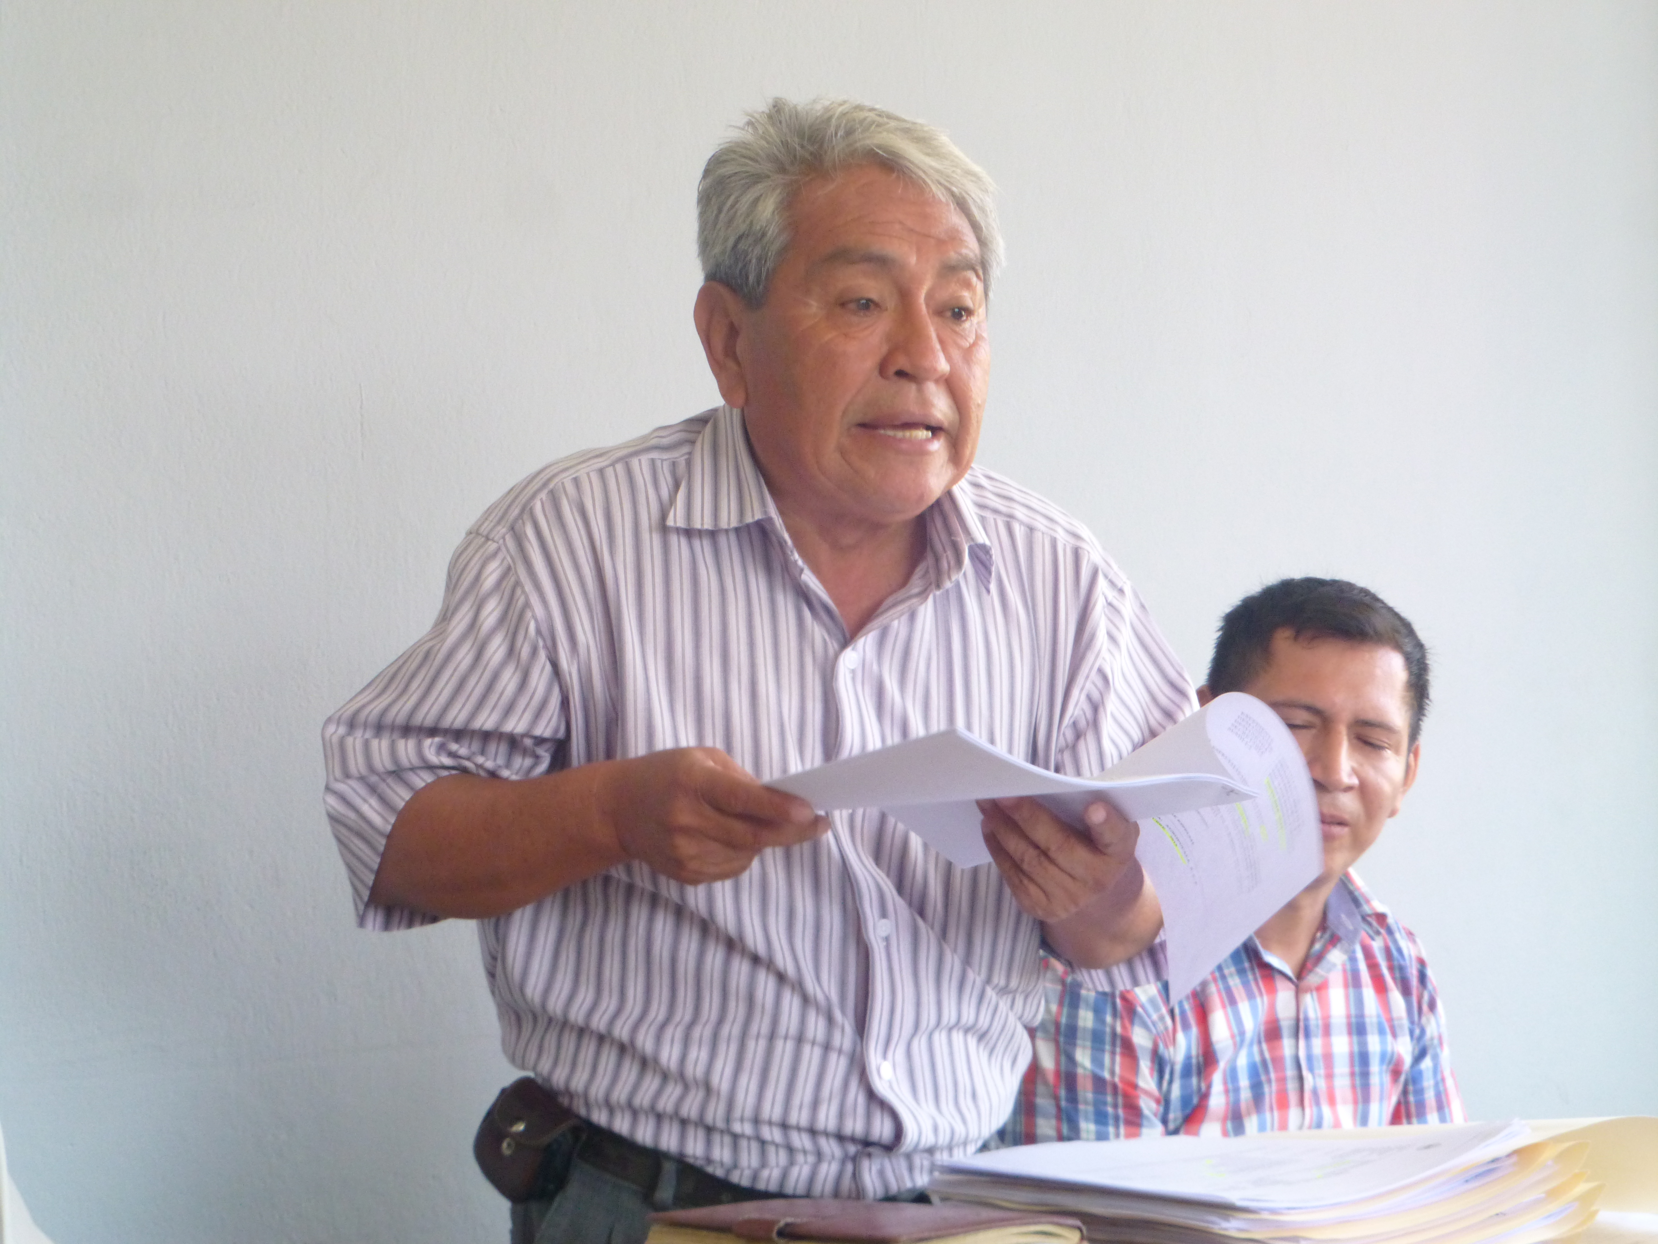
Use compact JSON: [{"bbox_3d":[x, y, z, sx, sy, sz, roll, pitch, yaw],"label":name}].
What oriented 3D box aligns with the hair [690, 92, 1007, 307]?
[{"bbox_3d":[0.012,-0.235,2.120,0.175,0.155,0.205,-1,8,-37],"label":"hair"}]

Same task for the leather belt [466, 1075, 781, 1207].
[{"bbox_3d":[-0.047,0.322,2.200,0.370,0.085,0.280,-2,6,-27],"label":"leather belt"}]

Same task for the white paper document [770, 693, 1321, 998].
[{"bbox_3d":[0.115,0.113,1.890,0.270,0.155,0.230,-1,3,-22],"label":"white paper document"}]

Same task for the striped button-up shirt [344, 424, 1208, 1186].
[{"bbox_3d":[-0.040,0.108,2.170,0.550,0.490,0.360,0,5,-27],"label":"striped button-up shirt"}]

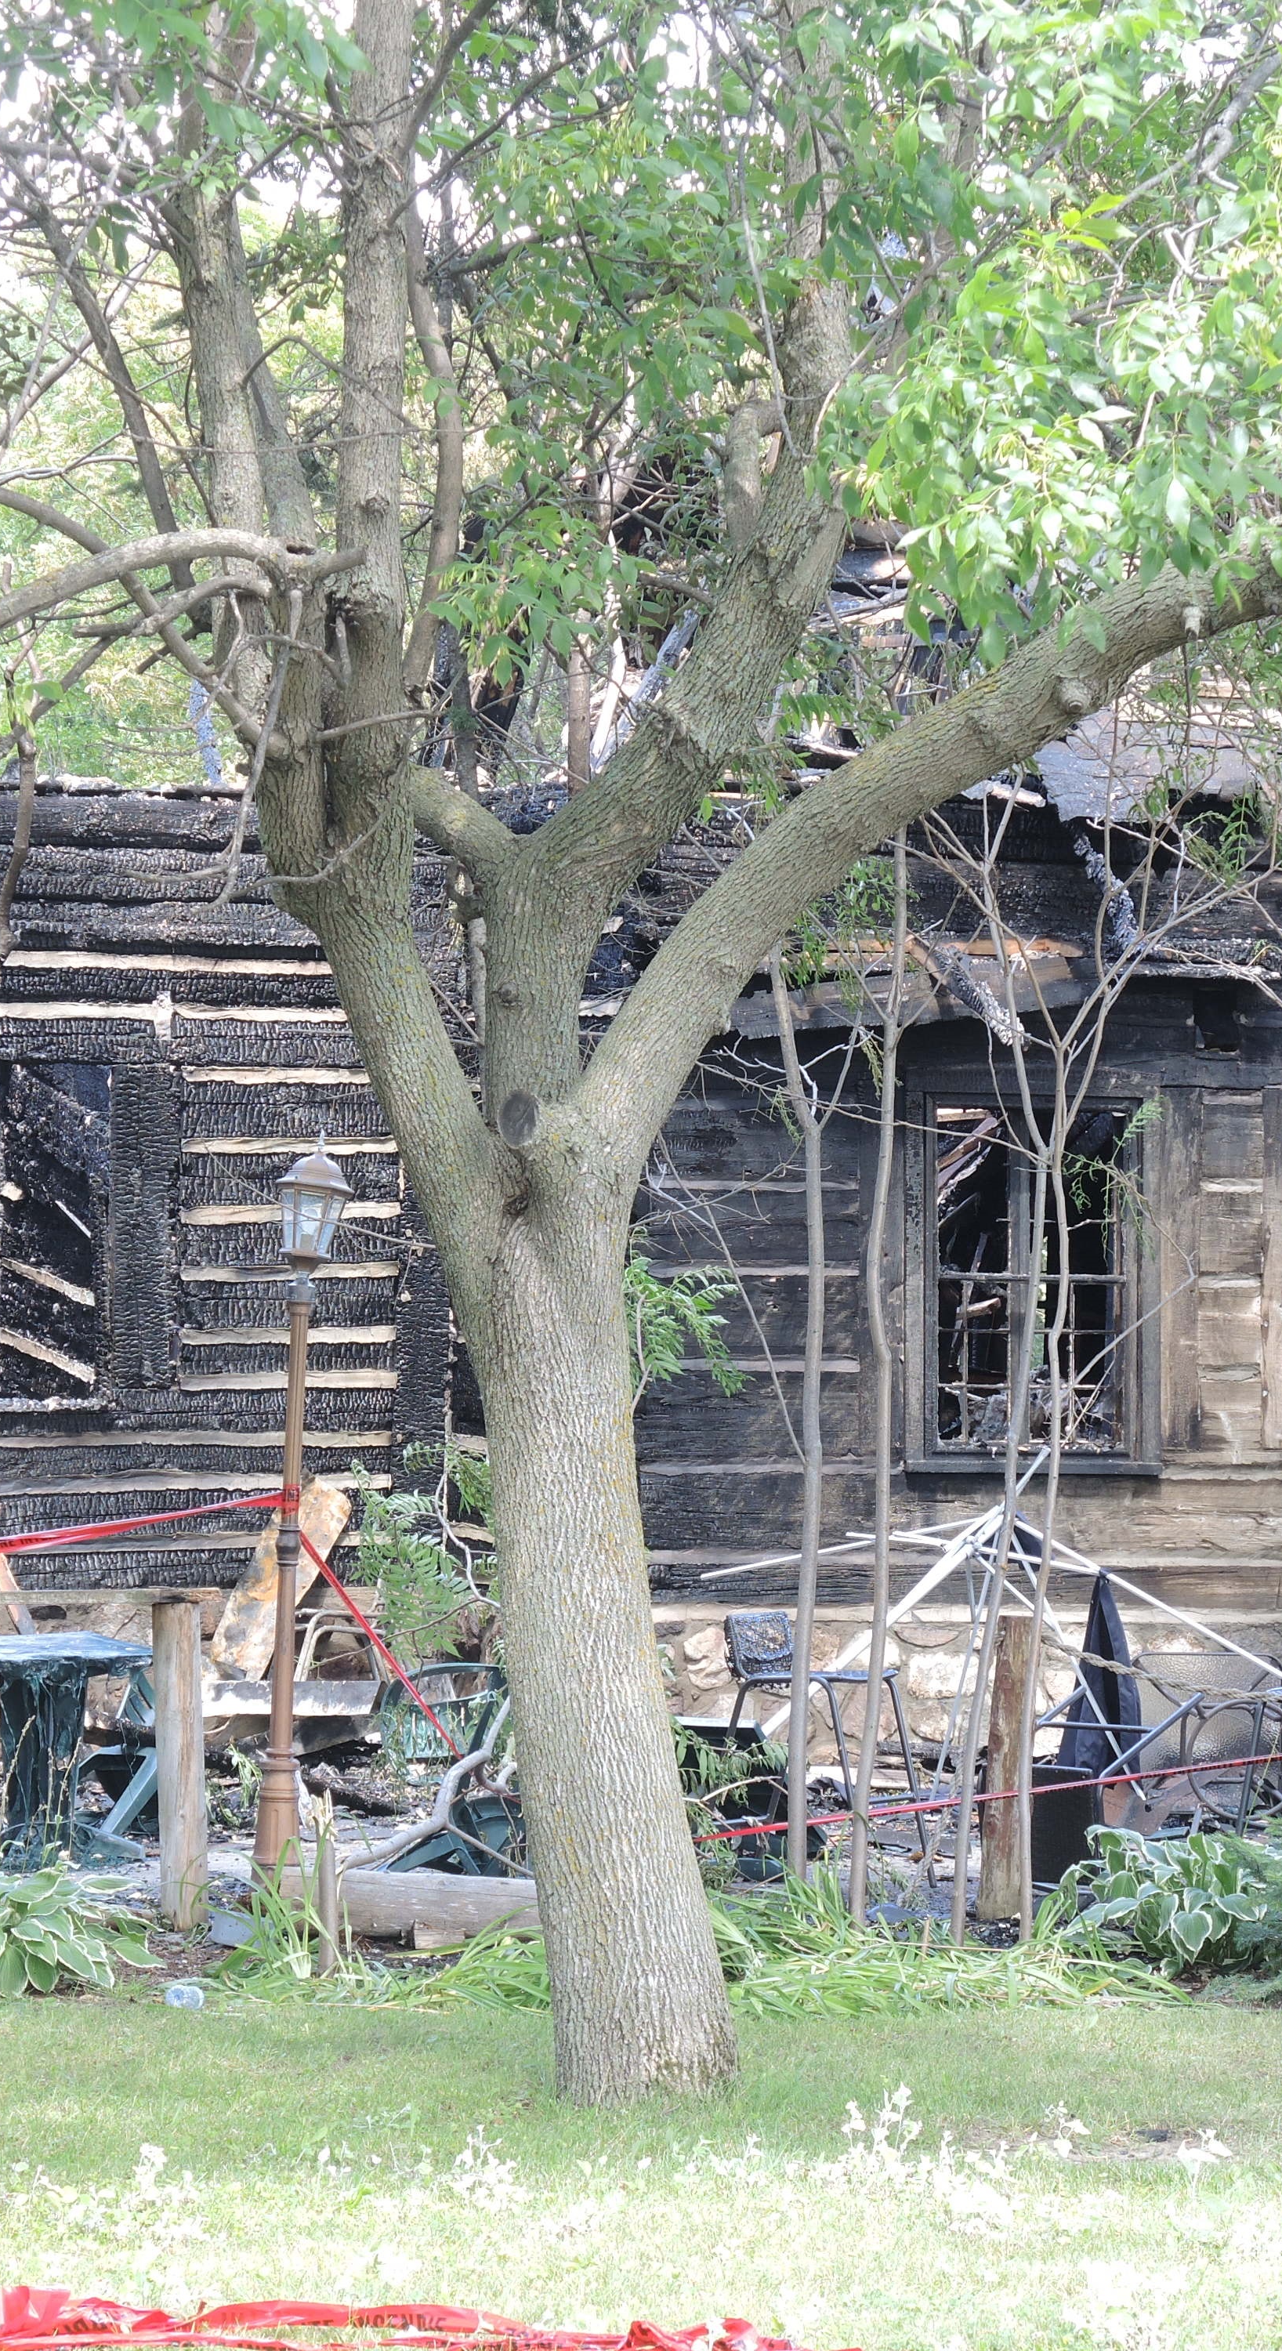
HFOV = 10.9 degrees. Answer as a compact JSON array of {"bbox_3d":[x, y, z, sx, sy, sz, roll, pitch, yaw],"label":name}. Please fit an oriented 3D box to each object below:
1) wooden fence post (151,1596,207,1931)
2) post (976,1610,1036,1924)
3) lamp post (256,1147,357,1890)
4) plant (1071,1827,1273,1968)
[{"bbox_3d":[-1.467,1.872,21.300,0.150,1.060,0.150,-2,-2,0],"label":"wooden fence post"},{"bbox_3d":[1.165,1.893,21.400,0.150,1.000,0.150,3,-2,0],"label":"post"},{"bbox_3d":[-1.081,1.058,21.200,0.235,2.360,0.235,3,-2,0],"label":"lamp post"},{"bbox_3d":[1.598,2.174,20.200,0.600,0.410,0.580,0,-2,0],"label":"plant"}]

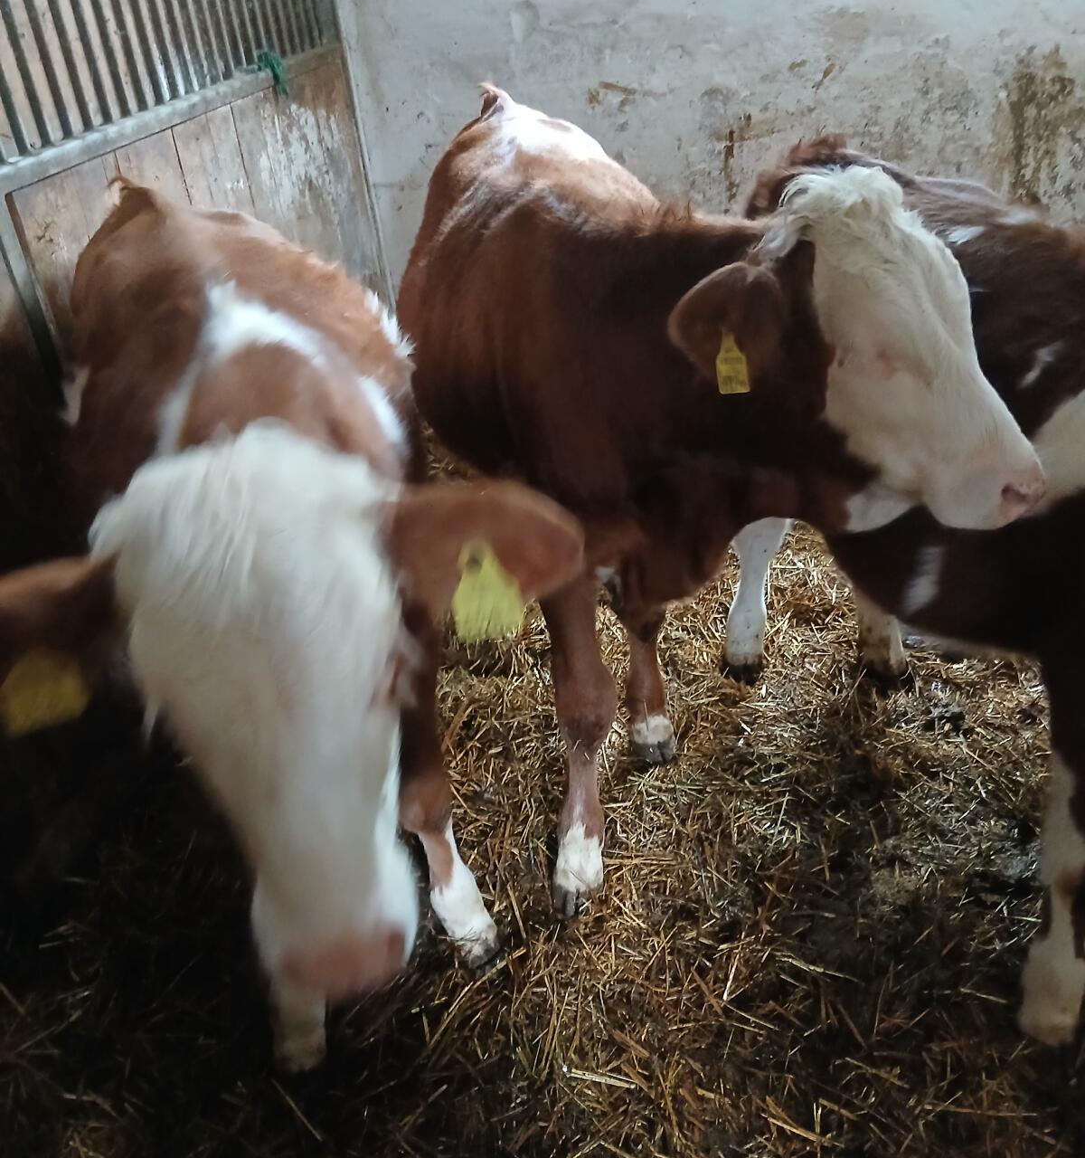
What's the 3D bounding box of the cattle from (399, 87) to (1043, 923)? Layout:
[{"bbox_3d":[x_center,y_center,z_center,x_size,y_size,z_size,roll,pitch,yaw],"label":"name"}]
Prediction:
[{"bbox_3d":[0.125,-0.180,2.030,0.600,1.230,1.530,-14,31,-12],"label":"cattle"}]

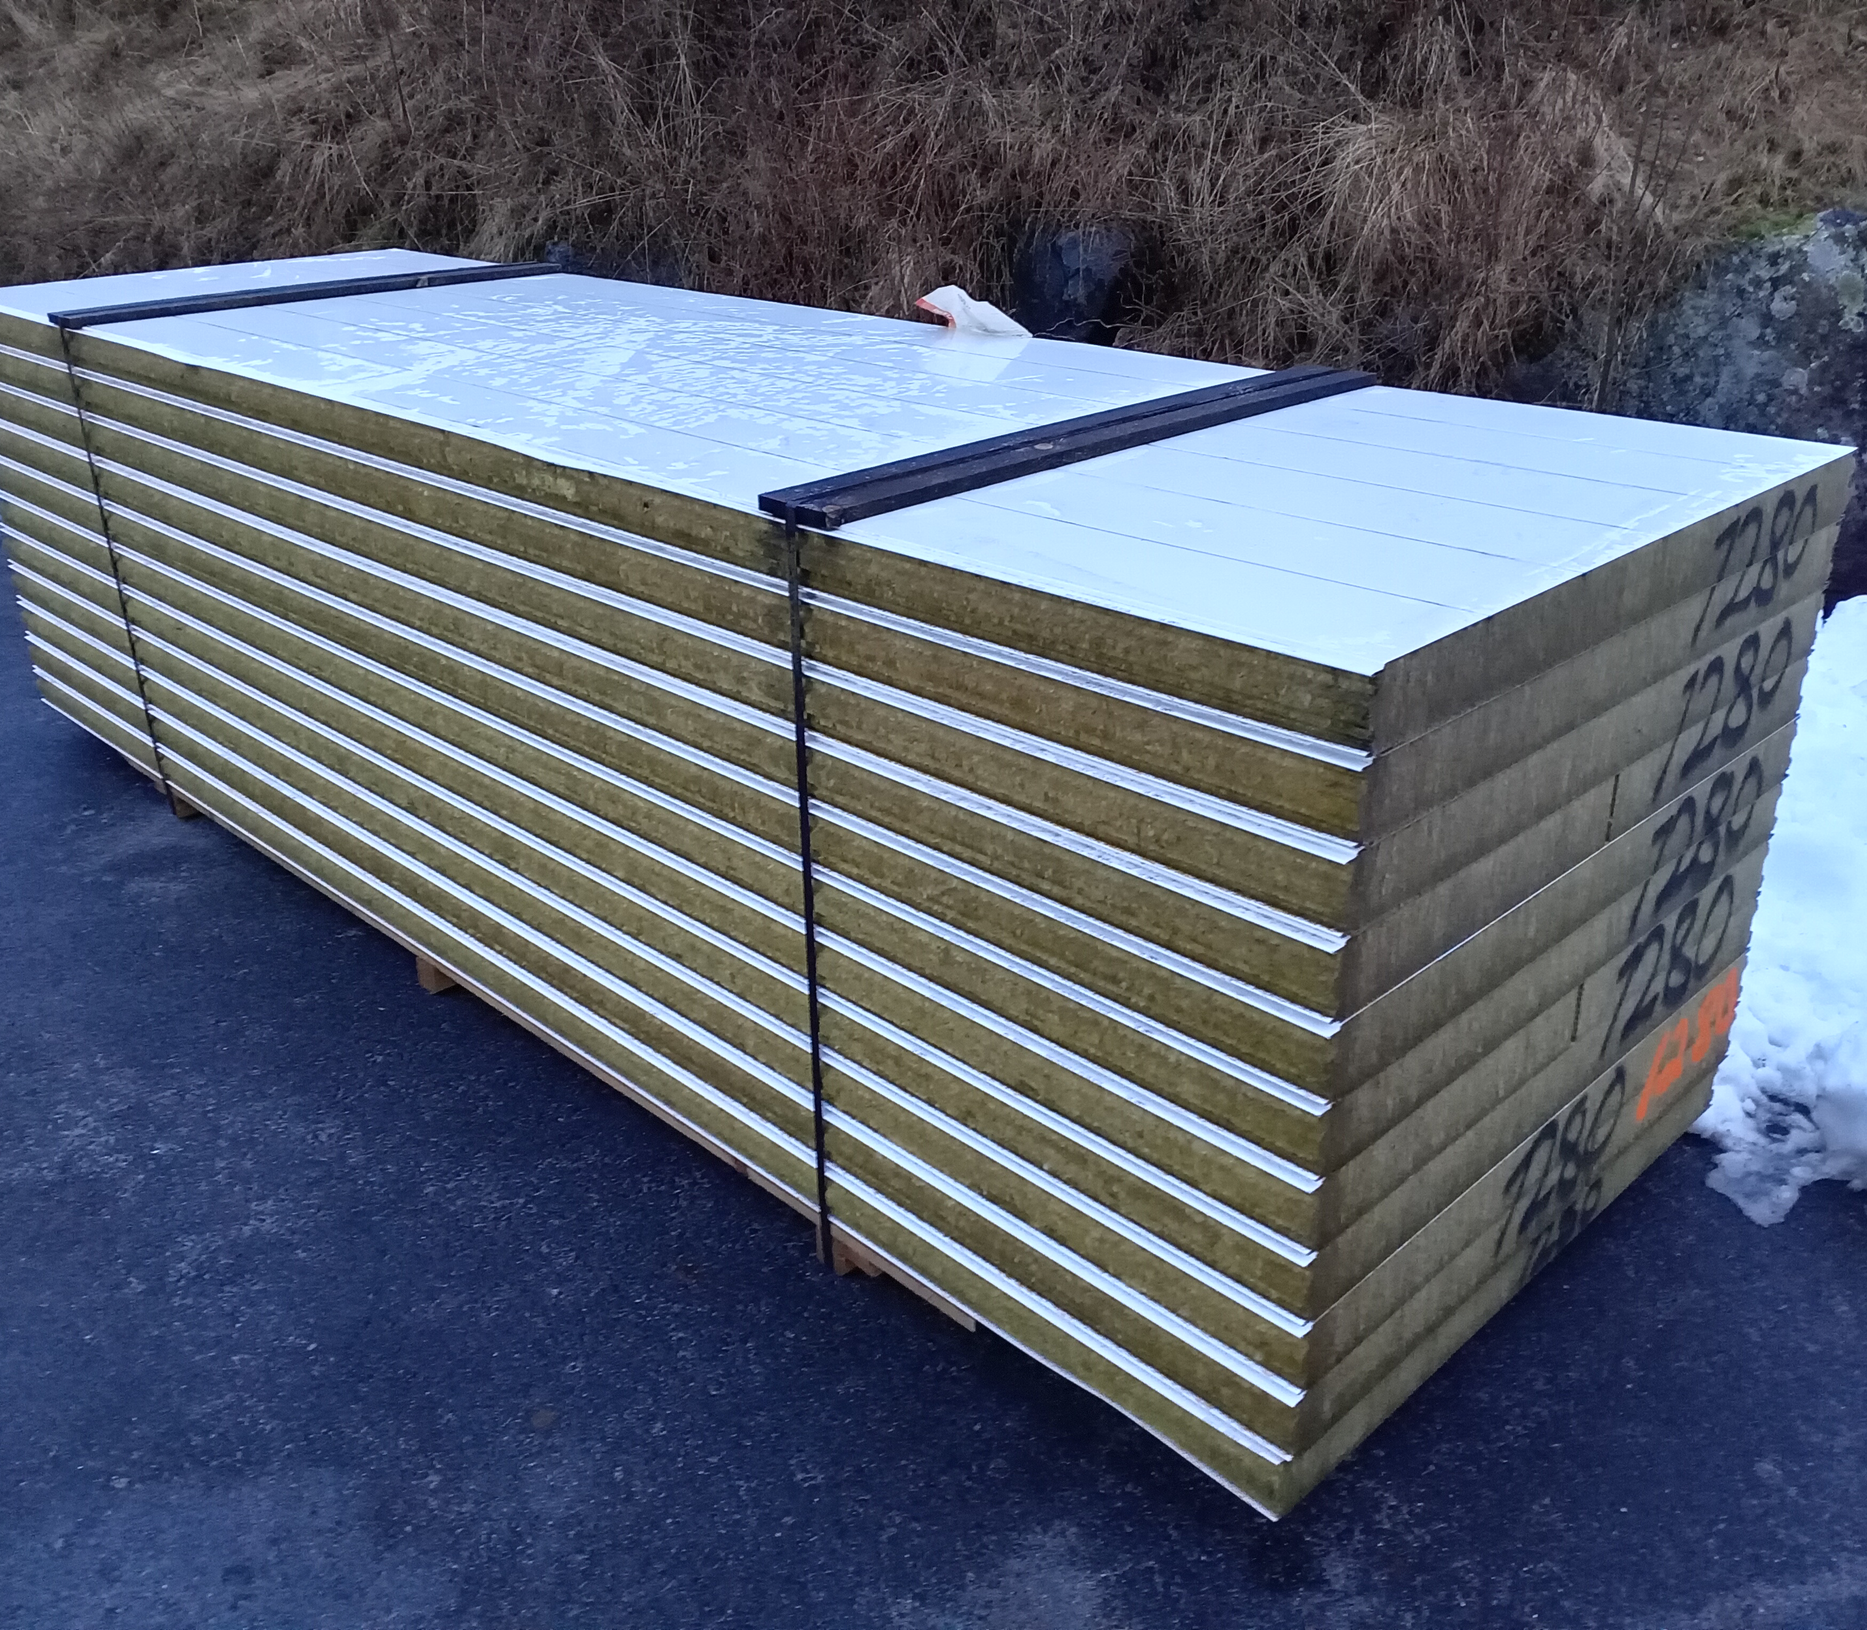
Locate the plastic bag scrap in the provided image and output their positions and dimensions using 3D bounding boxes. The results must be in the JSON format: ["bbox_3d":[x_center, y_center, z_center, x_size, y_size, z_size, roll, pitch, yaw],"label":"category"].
[{"bbox_3d":[0.068,-0.981,3.297,0.110,0.090,0.270,-23,33,-40],"label":"plastic bag scrap"}]

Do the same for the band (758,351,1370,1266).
[{"bbox_3d":[0.269,-0.039,2.646,1.210,1.150,0.130,-23,33,-40],"label":"band"}]

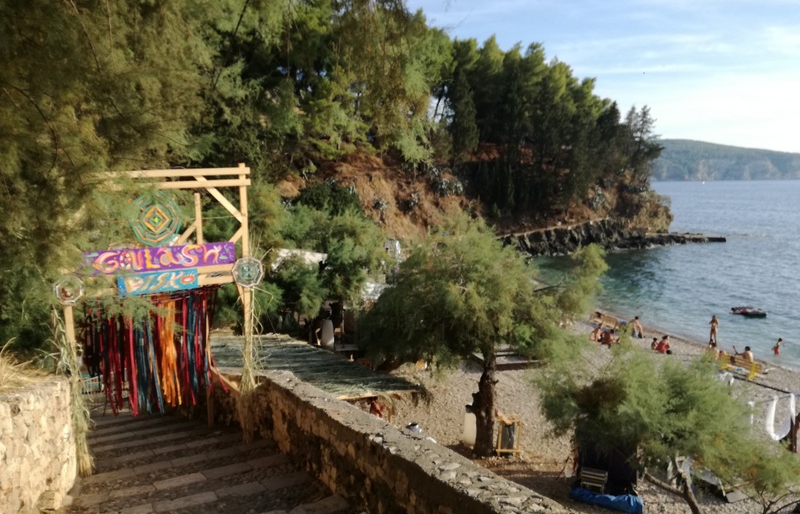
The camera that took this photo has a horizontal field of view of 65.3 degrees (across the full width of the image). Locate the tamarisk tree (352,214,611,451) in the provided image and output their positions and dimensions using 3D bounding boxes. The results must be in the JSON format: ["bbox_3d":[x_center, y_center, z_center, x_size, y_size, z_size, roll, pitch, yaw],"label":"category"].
[{"bbox_3d":[2.092,2.023,15.658,6.000,6.100,5.600,0,7,0],"label":"tamarisk tree"}]

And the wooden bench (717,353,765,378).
[{"bbox_3d":[14.435,4.570,26.370,0.620,0.690,1.950,-2,7,-16],"label":"wooden bench"}]

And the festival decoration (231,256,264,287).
[{"bbox_3d":[-1.781,0.177,7.300,0.360,0.350,0.040,-4,8,-27],"label":"festival decoration"}]

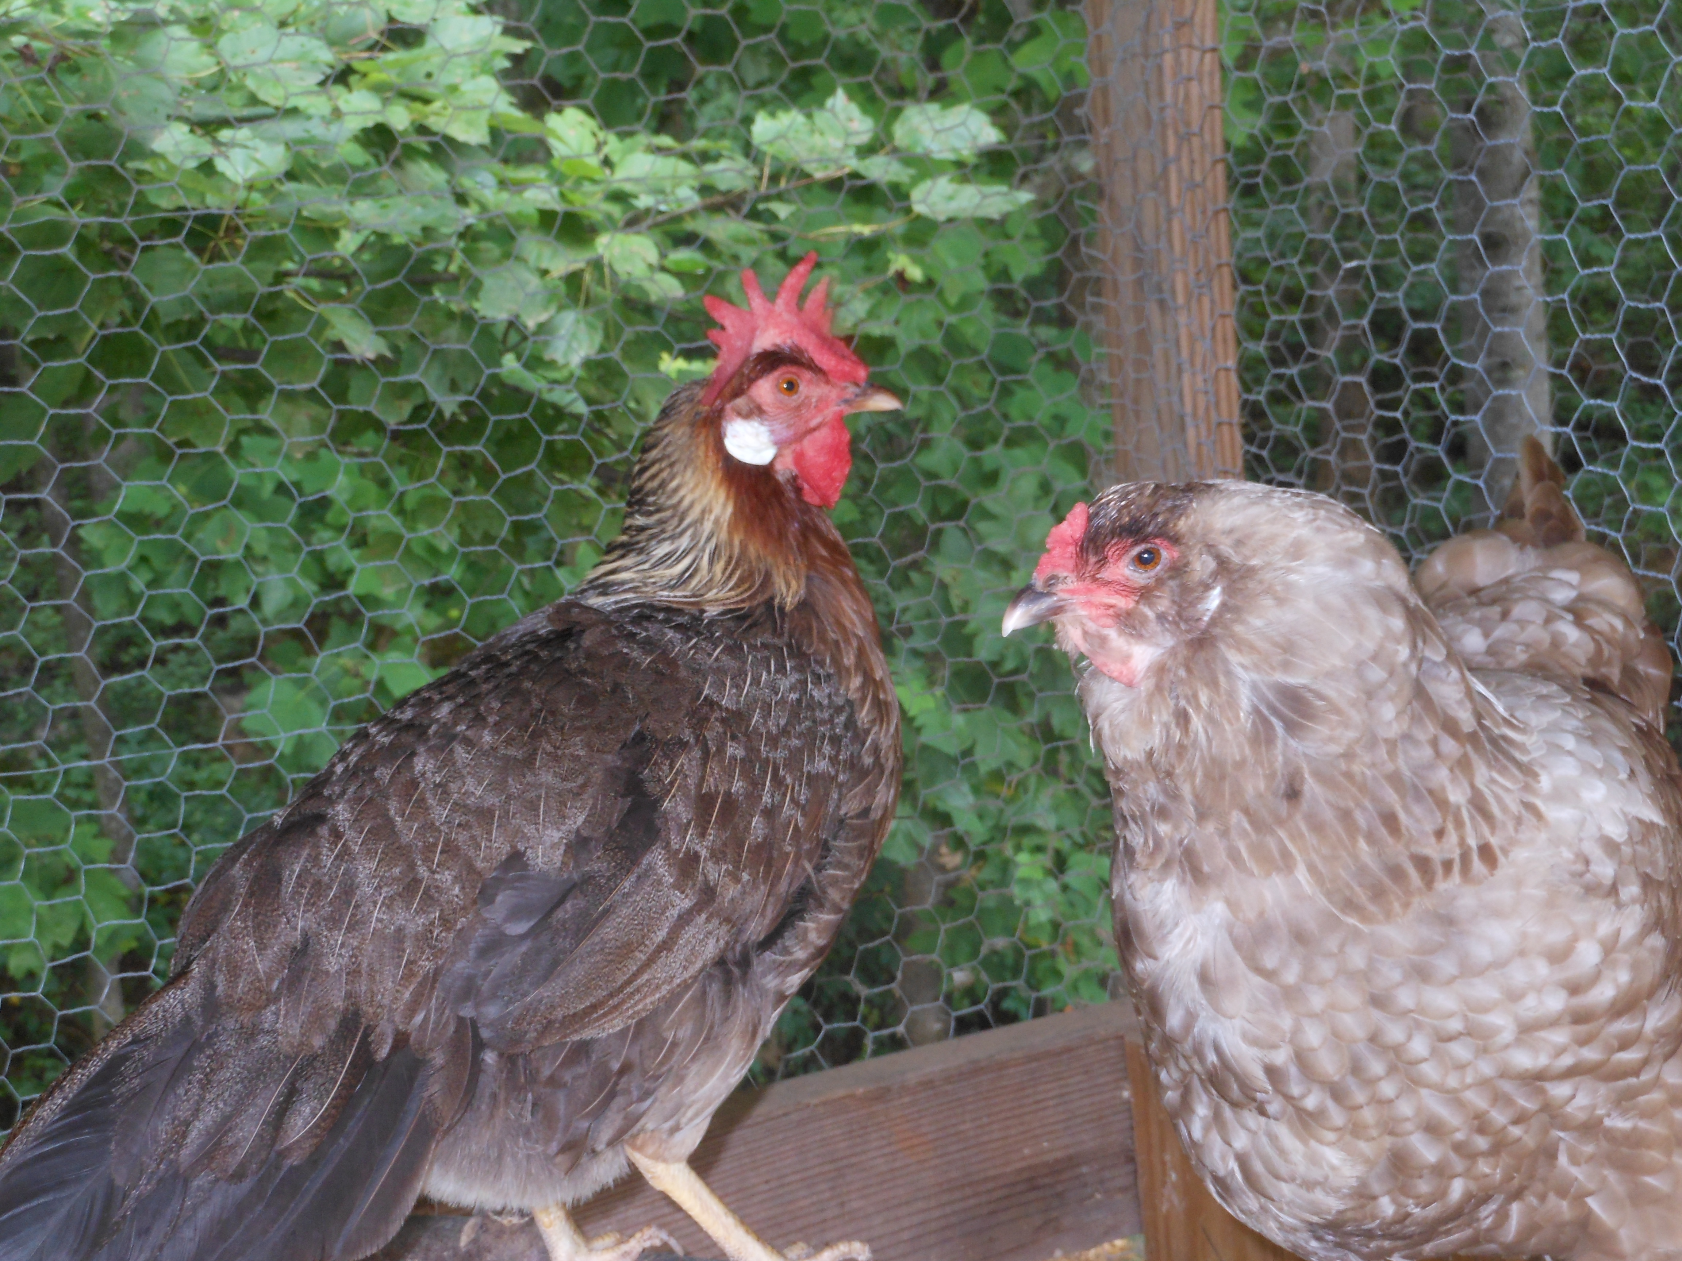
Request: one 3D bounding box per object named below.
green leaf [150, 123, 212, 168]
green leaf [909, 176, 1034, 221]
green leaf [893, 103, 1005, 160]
[{"bbox_3d":[-0.428,-0.316,1.420,0.041,0.008,0.040,-5,48,0],"label":"green leaf"},{"bbox_3d":[0.089,-0.297,1.500,0.082,0.011,0.066,-5,28,0],"label":"green leaf"},{"bbox_3d":[0.074,-0.343,1.500,0.073,0.012,0.065,-5,35,0],"label":"green leaf"}]

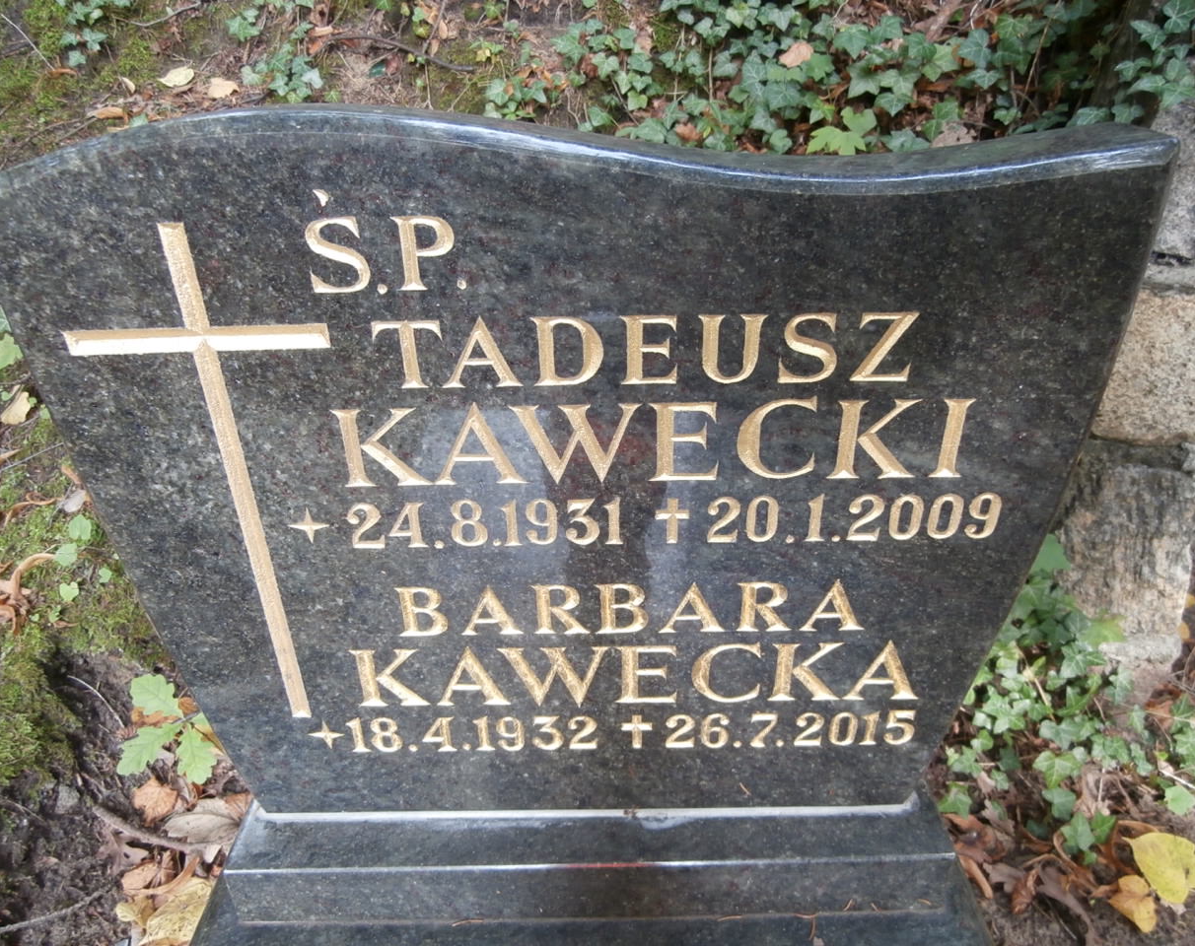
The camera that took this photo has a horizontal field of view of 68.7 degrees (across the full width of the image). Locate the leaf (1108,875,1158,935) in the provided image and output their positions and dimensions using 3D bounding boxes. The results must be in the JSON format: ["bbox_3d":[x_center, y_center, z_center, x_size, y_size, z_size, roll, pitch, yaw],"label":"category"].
[{"bbox_3d":[0.557,0.448,0.910,0.049,0.016,0.056,-3,46,-1],"label":"leaf"}]

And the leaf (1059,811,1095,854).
[{"bbox_3d":[0.514,0.386,0.940,0.034,0.012,0.037,-4,63,-2],"label":"leaf"}]

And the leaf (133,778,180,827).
[{"bbox_3d":[-0.529,0.395,1.050,0.053,0.008,0.056,-5,49,-2],"label":"leaf"}]

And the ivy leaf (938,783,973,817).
[{"bbox_3d":[0.396,0.365,0.970,0.041,0.012,0.037,-10,63,-5],"label":"ivy leaf"}]

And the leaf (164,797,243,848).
[{"bbox_3d":[-0.466,0.415,1.040,0.099,0.015,0.053,-2,47,1],"label":"leaf"}]

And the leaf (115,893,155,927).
[{"bbox_3d":[-0.485,0.462,0.918,0.037,0.012,0.036,-14,44,-13],"label":"leaf"}]

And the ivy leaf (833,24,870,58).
[{"bbox_3d":[0.326,-0.550,1.120,0.045,0.043,0.012,-3,-7,-1],"label":"ivy leaf"}]

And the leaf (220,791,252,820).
[{"bbox_3d":[-0.434,0.395,1.056,0.066,0.012,0.051,34,47,25],"label":"leaf"}]

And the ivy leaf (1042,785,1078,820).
[{"bbox_3d":[0.514,0.365,0.970,0.036,0.012,0.034,-1,63,0],"label":"ivy leaf"}]

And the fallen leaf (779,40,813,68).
[{"bbox_3d":[0.279,-0.583,1.220,0.051,0.012,0.038,-32,66,-7],"label":"fallen leaf"}]

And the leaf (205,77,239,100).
[{"bbox_3d":[-0.505,-0.515,1.170,0.038,0.012,0.037,-34,76,-10],"label":"leaf"}]

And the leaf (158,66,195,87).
[{"bbox_3d":[-0.615,-0.581,1.280,0.054,0.008,0.039,-20,70,-6],"label":"leaf"}]

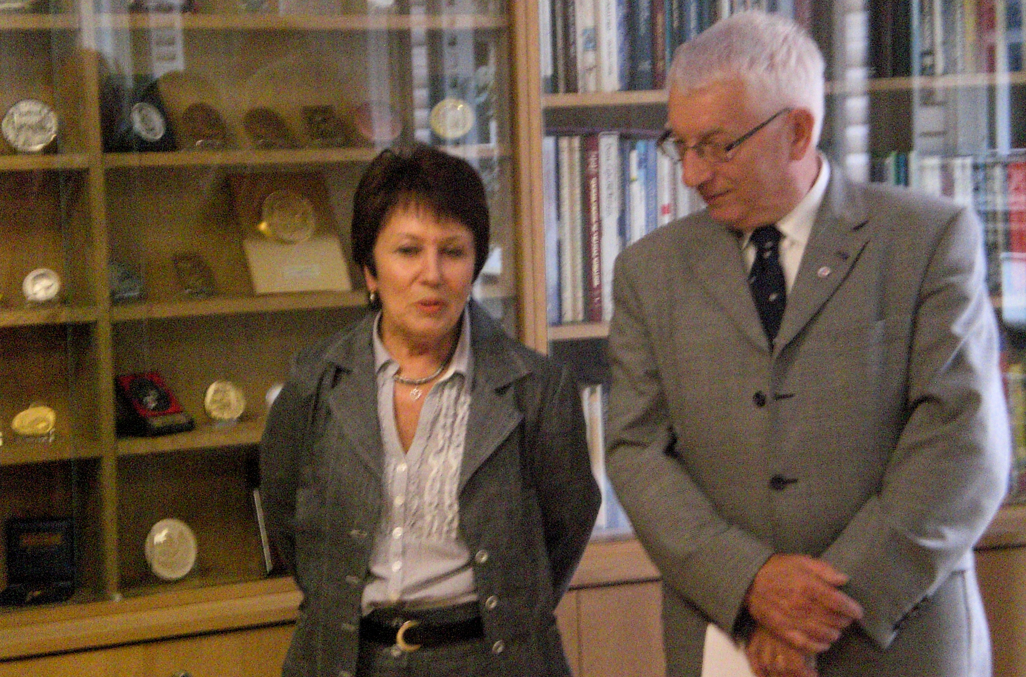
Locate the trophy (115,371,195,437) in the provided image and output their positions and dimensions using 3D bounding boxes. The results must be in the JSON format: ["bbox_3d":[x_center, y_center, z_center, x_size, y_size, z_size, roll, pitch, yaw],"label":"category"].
[{"bbox_3d":[-0.538,0.098,4.458,0.090,0.088,0.082,3,7,44],"label":"trophy"}]

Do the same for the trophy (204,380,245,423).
[{"bbox_3d":[-0.439,0.095,4.520,0.065,0.065,0.020,-4,-19,-27],"label":"trophy"}]

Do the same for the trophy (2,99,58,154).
[{"bbox_3d":[-0.711,-0.312,4.361,0.082,0.081,0.022,-2,-15,-6],"label":"trophy"}]

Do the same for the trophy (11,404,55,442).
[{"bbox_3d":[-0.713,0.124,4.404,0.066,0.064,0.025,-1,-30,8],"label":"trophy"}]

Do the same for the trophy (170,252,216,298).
[{"bbox_3d":[-0.484,-0.095,4.494,0.056,0.074,0.025,-4,-19,-28],"label":"trophy"}]

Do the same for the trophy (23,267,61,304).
[{"bbox_3d":[-0.698,-0.079,4.385,0.056,0.058,0.020,-1,-20,0],"label":"trophy"}]

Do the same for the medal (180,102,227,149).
[{"bbox_3d":[-0.470,-0.324,4.495,0.074,0.076,0.025,-4,-19,-27],"label":"medal"}]

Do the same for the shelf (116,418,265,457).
[{"bbox_3d":[-0.349,0.134,4.631,0.655,0.020,0.250,-4,6,-27],"label":"shelf"}]

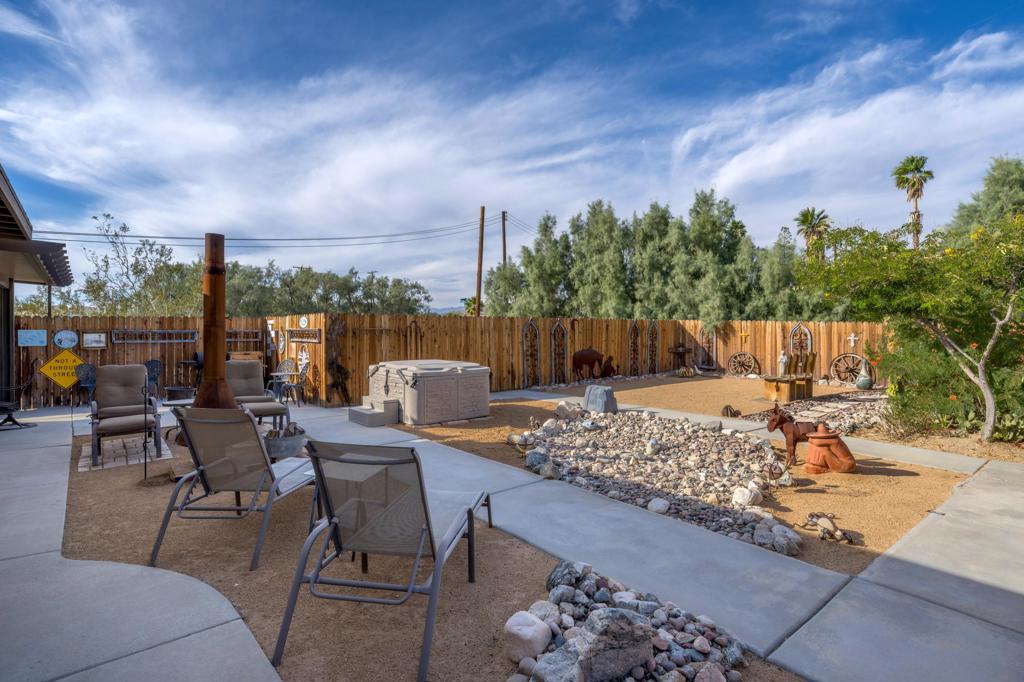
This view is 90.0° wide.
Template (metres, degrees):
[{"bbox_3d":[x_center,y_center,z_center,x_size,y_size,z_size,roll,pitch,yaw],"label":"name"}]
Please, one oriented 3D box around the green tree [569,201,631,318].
[{"bbox_3d":[3.600,-2.150,21.000,2.500,6.800,2.400,0,0,0],"label":"green tree"}]

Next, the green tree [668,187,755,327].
[{"bbox_3d":[7.563,-2.308,19.453,3.100,6.800,3.000,0,1,0],"label":"green tree"}]

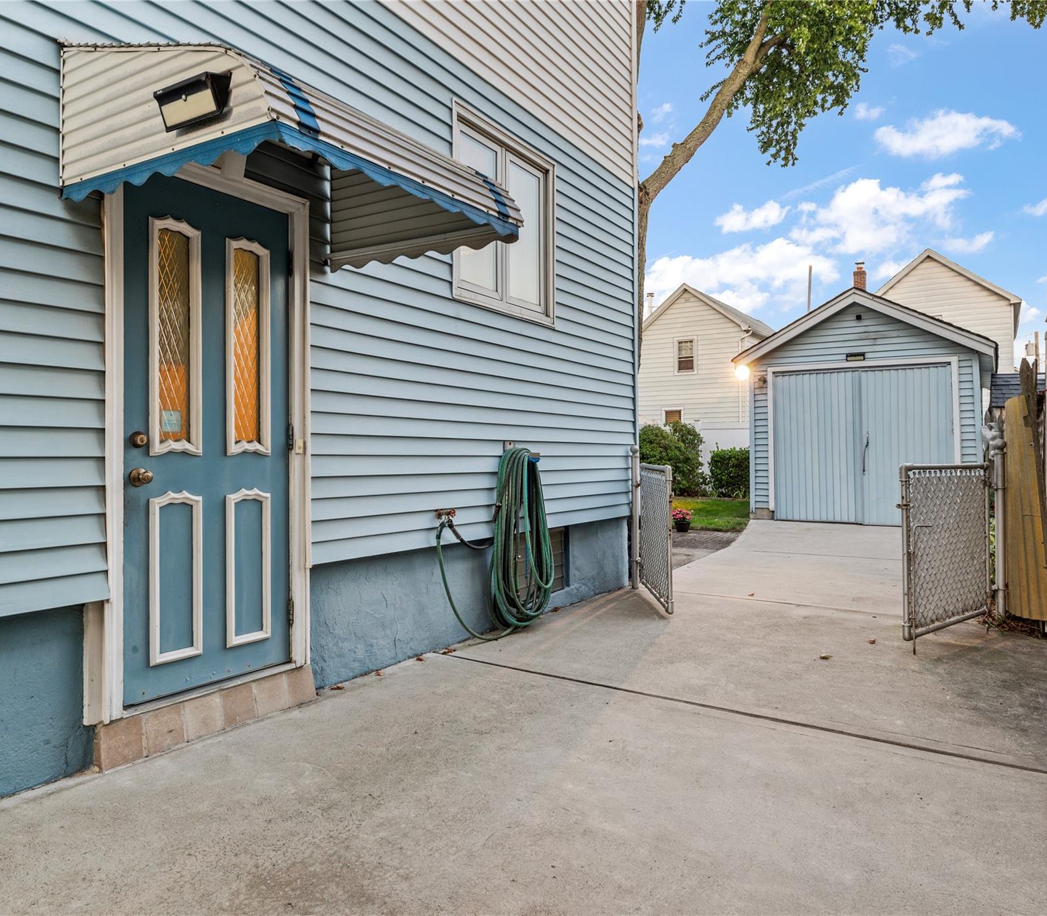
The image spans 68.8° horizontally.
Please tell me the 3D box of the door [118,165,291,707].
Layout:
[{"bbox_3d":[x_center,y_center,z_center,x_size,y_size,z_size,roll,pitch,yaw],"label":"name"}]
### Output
[{"bbox_3d":[-1.268,-0.090,3.145,0.055,2.030,0.770,0,0,32],"label":"door"}]

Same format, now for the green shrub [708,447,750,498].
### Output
[{"bbox_3d":[5.220,0.390,18.500,1.250,1.220,1.150,0,0,32],"label":"green shrub"}]

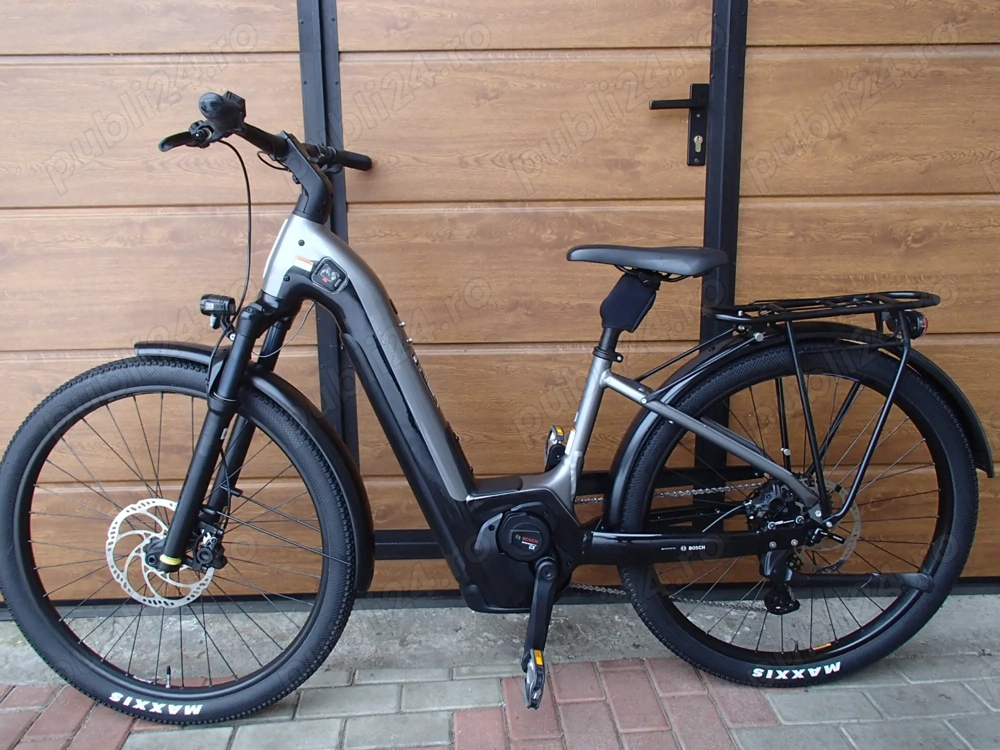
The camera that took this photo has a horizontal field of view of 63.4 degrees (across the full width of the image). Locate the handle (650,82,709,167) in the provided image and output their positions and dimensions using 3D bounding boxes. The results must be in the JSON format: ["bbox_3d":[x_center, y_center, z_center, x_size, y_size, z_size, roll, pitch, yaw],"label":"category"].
[{"bbox_3d":[0.374,-0.522,1.689,0.131,0.166,0.058,-1,12,-1],"label":"handle"}]

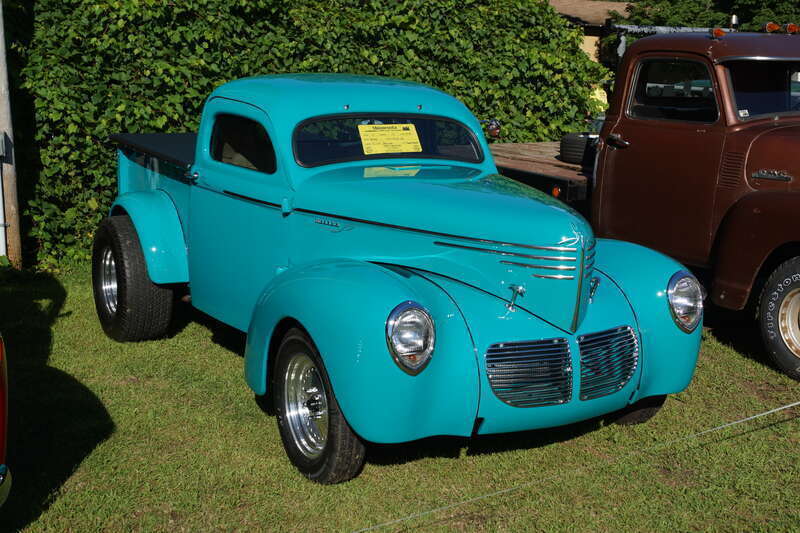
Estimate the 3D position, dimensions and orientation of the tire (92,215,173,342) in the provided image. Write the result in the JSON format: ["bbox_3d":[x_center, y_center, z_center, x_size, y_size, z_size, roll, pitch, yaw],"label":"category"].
[{"bbox_3d":[-1.627,0.079,6.130,0.340,0.770,0.770,-5,12,-28],"label":"tire"}]

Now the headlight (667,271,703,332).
[{"bbox_3d":[1.167,0.150,4.058,0.195,0.258,0.110,-6,12,-31],"label":"headlight"}]

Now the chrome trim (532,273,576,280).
[{"bbox_3d":[0.554,0.038,3.623,0.152,0.016,0.027,5,11,15],"label":"chrome trim"}]

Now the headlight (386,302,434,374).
[{"bbox_3d":[0.043,0.251,3.454,0.195,0.258,0.110,-5,11,-25],"label":"headlight"}]

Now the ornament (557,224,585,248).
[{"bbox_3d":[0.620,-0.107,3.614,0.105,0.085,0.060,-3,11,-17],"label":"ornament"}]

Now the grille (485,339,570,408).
[{"bbox_3d":[0.467,0.397,3.644,0.335,0.250,0.050,-5,2,-18],"label":"grille"}]

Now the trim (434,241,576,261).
[{"bbox_3d":[0.368,-0.056,3.742,0.602,0.018,0.072,7,12,34],"label":"trim"}]

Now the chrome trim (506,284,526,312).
[{"bbox_3d":[0.430,0.123,3.683,0.065,0.105,0.045,5,11,24],"label":"chrome trim"}]

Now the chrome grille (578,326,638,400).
[{"bbox_3d":[0.778,0.361,3.811,0.342,0.232,0.060,-8,7,-40],"label":"chrome grille"}]

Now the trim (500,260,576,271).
[{"bbox_3d":[0.496,-0.004,3.650,0.287,0.016,0.047,6,12,24],"label":"trim"}]

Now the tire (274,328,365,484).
[{"bbox_3d":[-0.307,0.549,3.949,0.175,0.630,0.630,-5,12,-28],"label":"tire"}]

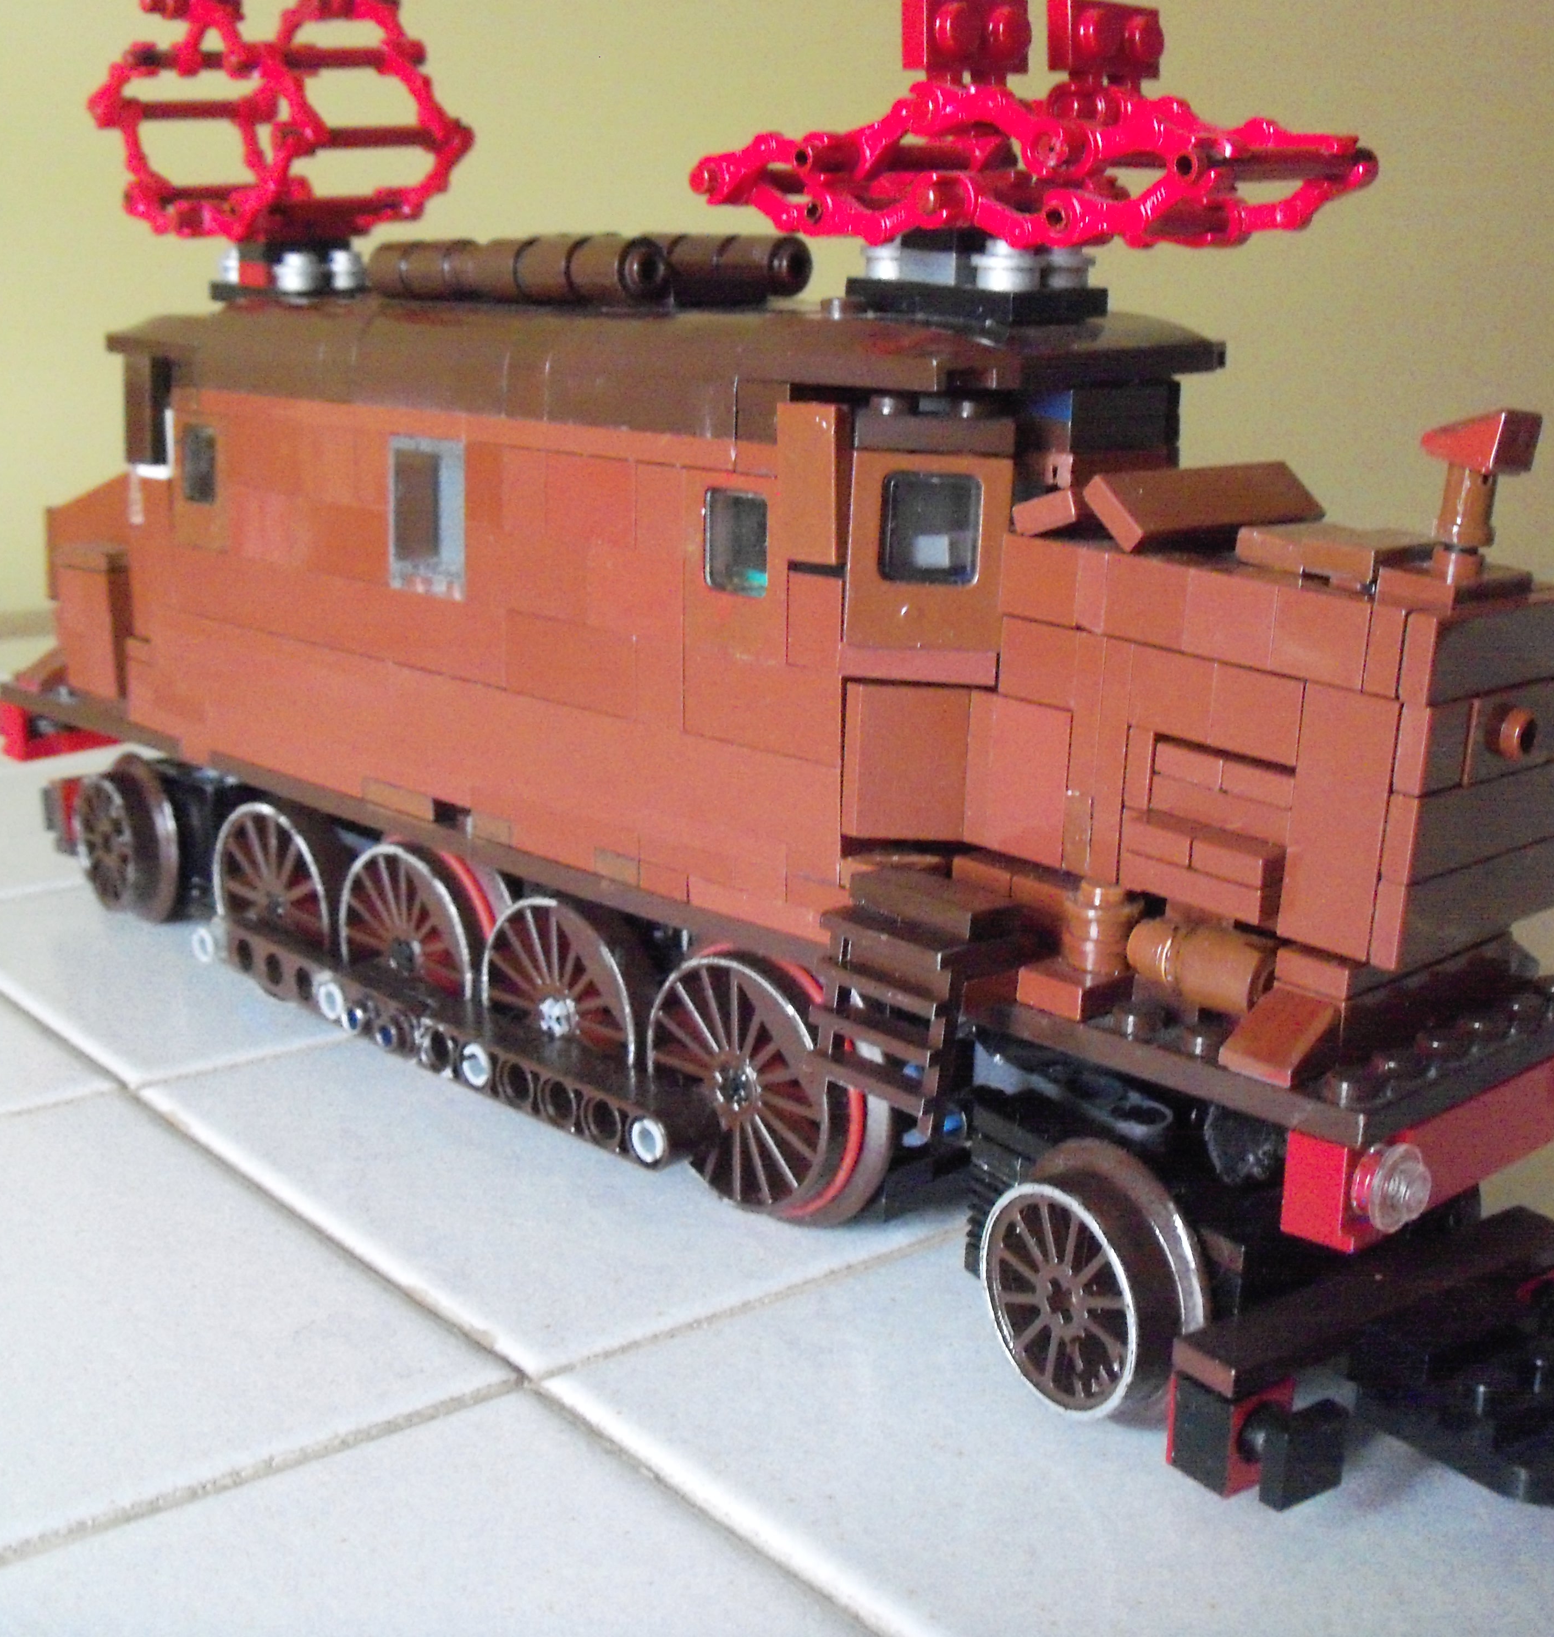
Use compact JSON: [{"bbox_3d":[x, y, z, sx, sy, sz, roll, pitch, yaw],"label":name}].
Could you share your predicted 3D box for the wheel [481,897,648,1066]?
[{"bbox_3d":[-0.025,0.025,0.284,0.008,0.031,0.031,-13,20,-43],"label":"wheel"}]

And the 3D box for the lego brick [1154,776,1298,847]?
[{"bbox_3d":[0.044,-0.001,0.212,0.016,0.004,0.008,17,20,42],"label":"lego brick"}]

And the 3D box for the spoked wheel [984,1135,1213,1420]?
[{"bbox_3d":[0.031,0.047,0.219,0.008,0.028,0.028,-8,17,-33],"label":"spoked wheel"}]

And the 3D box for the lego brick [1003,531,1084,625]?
[{"bbox_3d":[0.030,-0.024,0.220,0.010,0.008,0.010,-11,20,-44],"label":"lego brick"}]

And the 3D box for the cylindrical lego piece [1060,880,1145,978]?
[{"bbox_3d":[0.032,0.011,0.219,0.008,0.008,0.008,1,14,0],"label":"cylindrical lego piece"}]

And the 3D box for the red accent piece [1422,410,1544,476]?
[{"bbox_3d":[0.066,-0.036,0.206,0.008,0.006,0.008,-12,28,-44],"label":"red accent piece"}]

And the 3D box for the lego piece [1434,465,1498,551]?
[{"bbox_3d":[0.059,-0.026,0.188,0.006,0.008,0.006,-11,20,-44],"label":"lego piece"}]

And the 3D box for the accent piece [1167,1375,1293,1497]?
[{"bbox_3d":[0.041,0.055,0.200,0.008,0.009,0.007,-9,17,-35],"label":"accent piece"}]

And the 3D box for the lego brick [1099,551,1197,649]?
[{"bbox_3d":[0.038,-0.021,0.211,0.010,0.008,0.010,-11,20,-44],"label":"lego brick"}]

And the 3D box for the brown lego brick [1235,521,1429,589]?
[{"bbox_3d":[0.052,-0.024,0.202,0.015,0.004,0.015,-11,20,-44],"label":"brown lego brick"}]

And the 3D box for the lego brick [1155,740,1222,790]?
[{"bbox_3d":[0.041,-0.005,0.211,0.007,0.003,0.008,-11,20,-44],"label":"lego brick"}]

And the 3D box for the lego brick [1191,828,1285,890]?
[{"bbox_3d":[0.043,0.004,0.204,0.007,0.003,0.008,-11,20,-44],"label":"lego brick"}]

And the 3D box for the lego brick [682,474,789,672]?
[{"bbox_3d":[-0.001,-0.027,0.238,0.008,0.019,0.016,-11,19,-44],"label":"lego brick"}]

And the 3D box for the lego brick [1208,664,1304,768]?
[{"bbox_3d":[0.047,-0.010,0.205,0.008,0.008,0.010,-13,20,-43],"label":"lego brick"}]

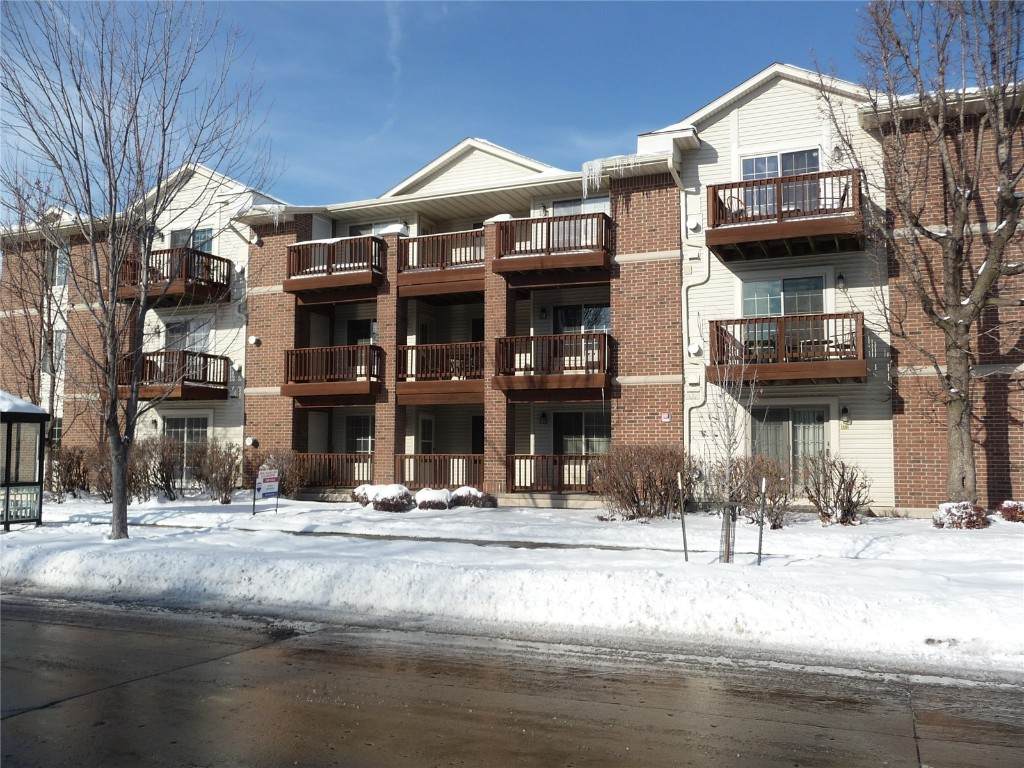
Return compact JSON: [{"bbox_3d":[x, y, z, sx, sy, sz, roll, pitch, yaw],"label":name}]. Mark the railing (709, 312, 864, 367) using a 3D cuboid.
[{"bbox_3d":[5.517,-0.794,16.621,2.884,0.901,1.498,-2,-5,22],"label":"railing"}]

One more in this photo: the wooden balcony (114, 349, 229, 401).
[{"bbox_3d":[-9.835,-0.182,23.610,2.830,1.271,1.720,-2,-5,23],"label":"wooden balcony"}]

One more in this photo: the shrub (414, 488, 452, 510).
[{"bbox_3d":[-1.804,2.608,18.793,0.817,0.471,0.759,0,-4,0],"label":"shrub"}]

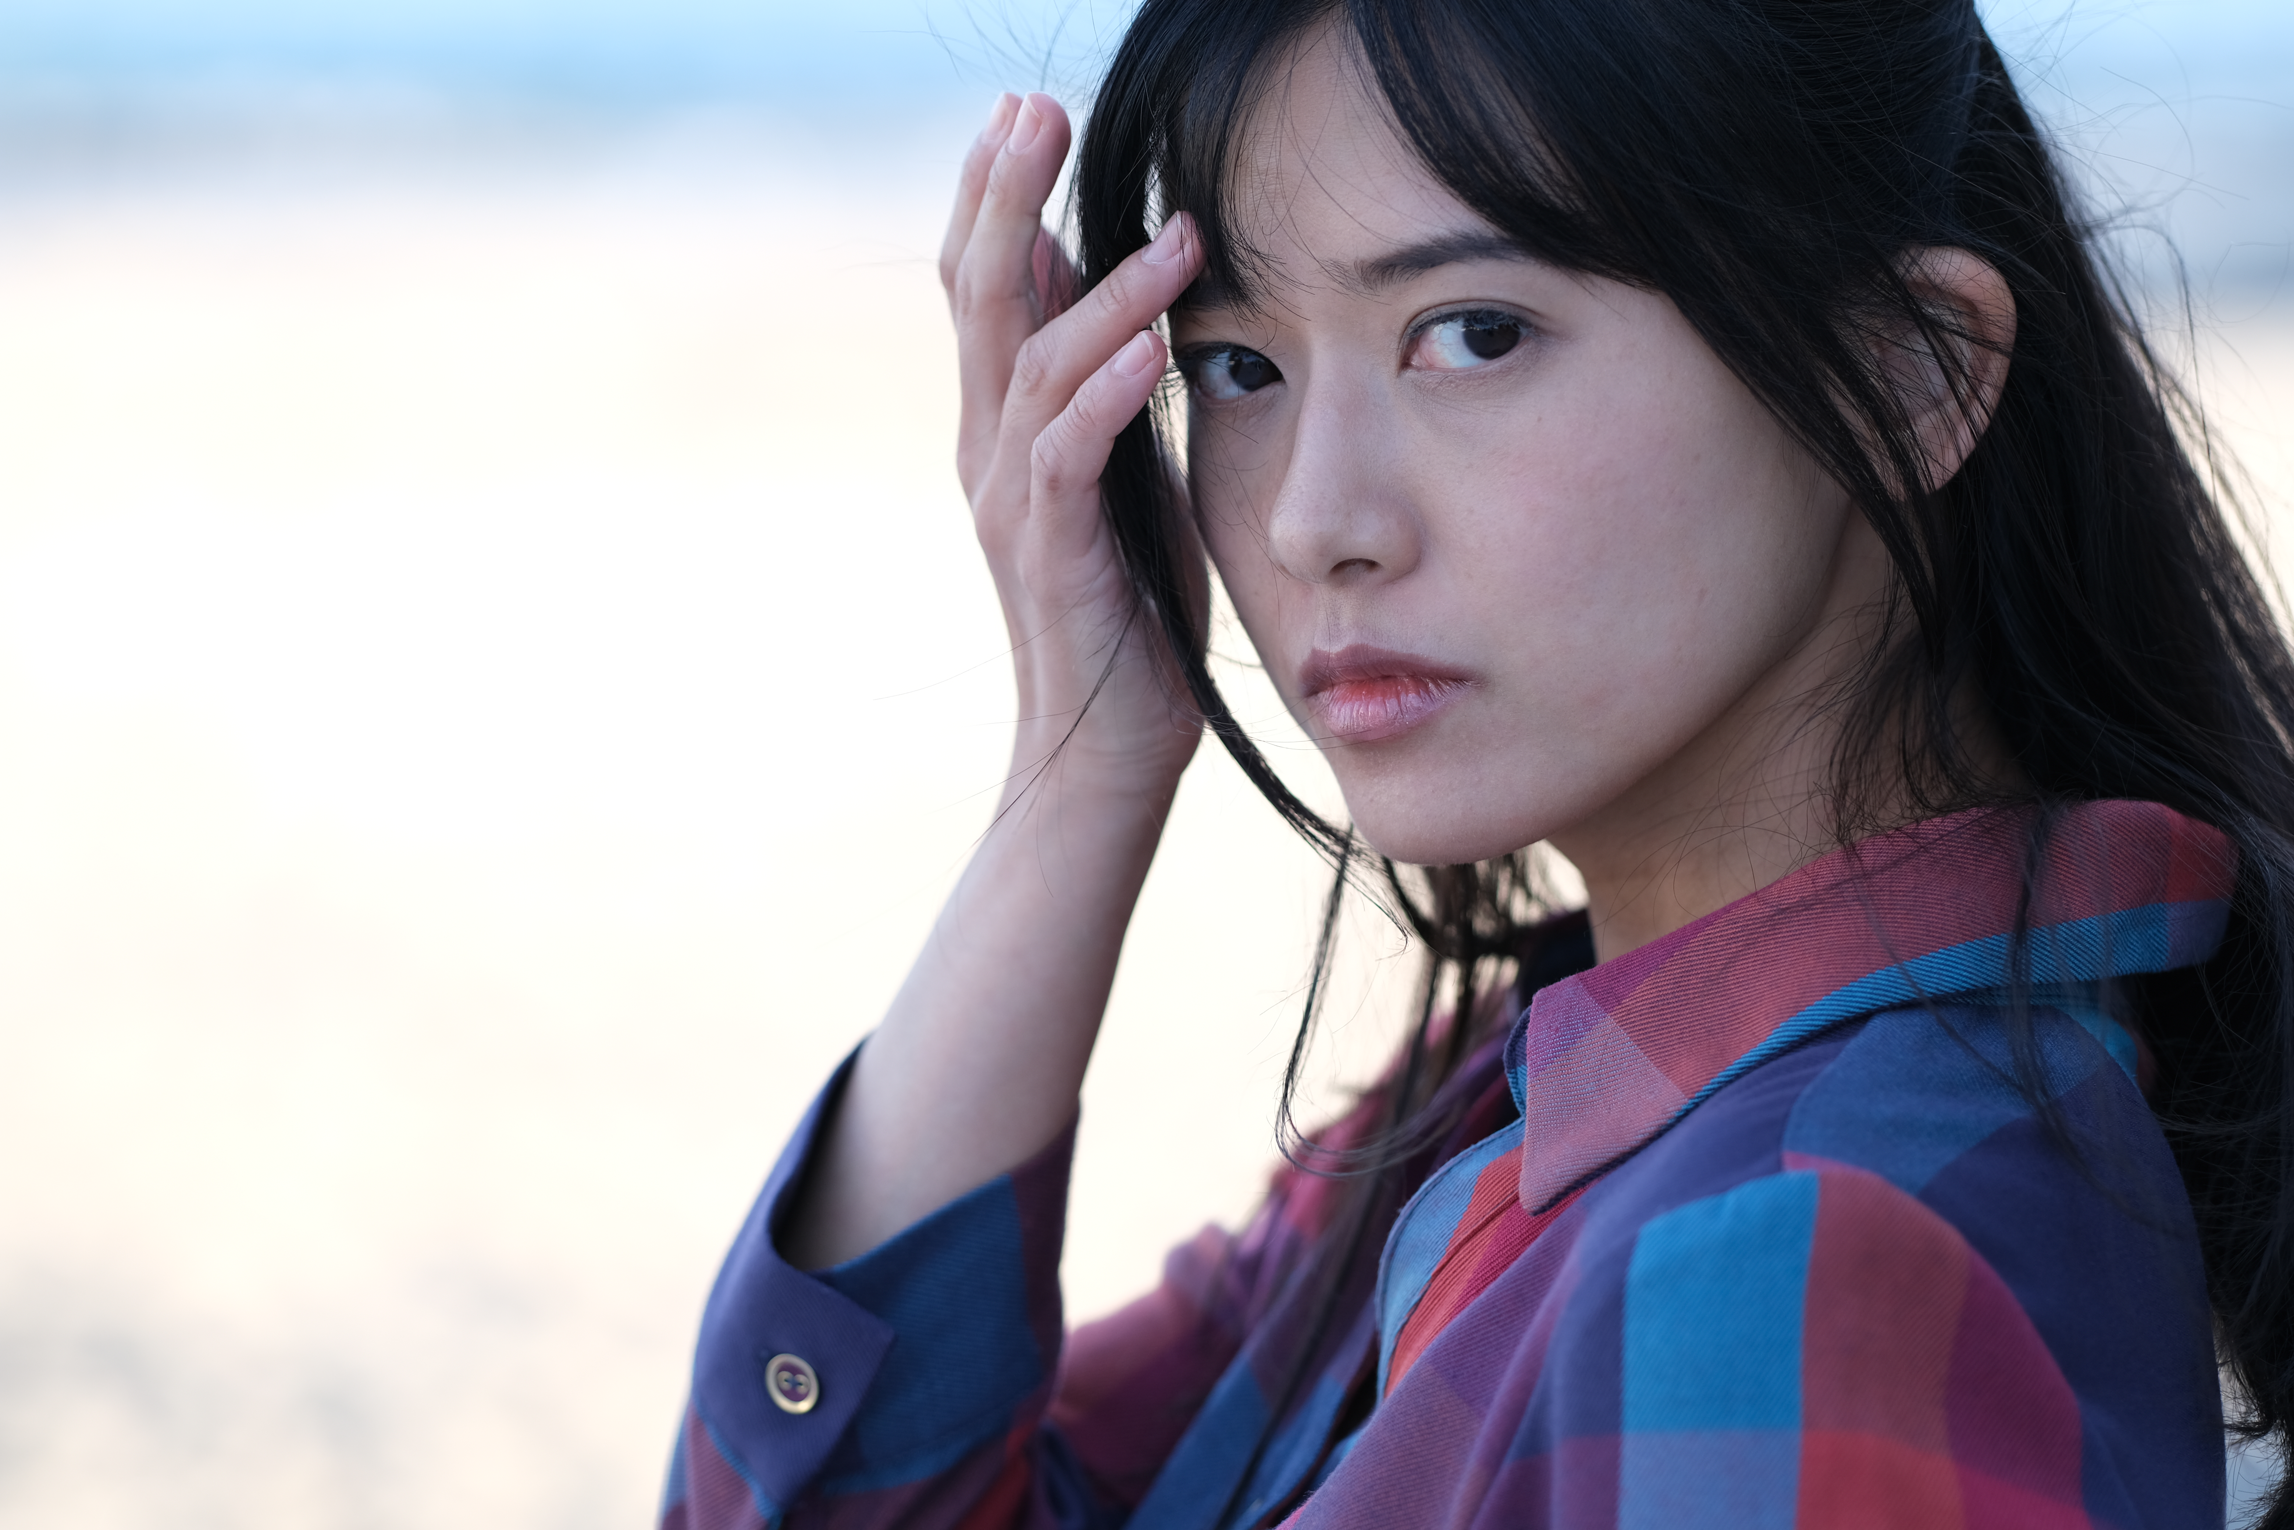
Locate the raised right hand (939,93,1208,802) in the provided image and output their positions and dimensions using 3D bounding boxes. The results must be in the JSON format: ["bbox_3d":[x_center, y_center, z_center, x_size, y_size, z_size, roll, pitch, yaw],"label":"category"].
[{"bbox_3d":[-0.015,-0.068,1.840,0.056,0.155,0.082,-4,-2,-25],"label":"raised right hand"}]

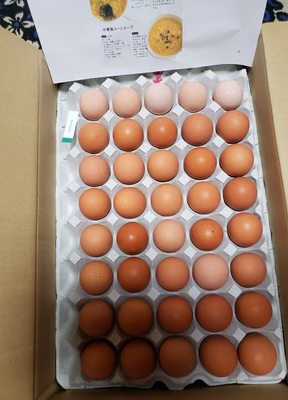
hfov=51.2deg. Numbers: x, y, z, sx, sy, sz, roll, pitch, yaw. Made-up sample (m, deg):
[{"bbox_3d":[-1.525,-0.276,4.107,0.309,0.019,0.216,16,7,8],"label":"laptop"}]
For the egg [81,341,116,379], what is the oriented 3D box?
[{"bbox_3d":[-0.056,0.200,0.378,0.043,0.055,0.043,-4,78,3],"label":"egg"}]

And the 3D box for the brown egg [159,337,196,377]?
[{"bbox_3d":[0.042,0.195,0.376,0.045,0.056,0.045,-4,79,3],"label":"brown egg"}]

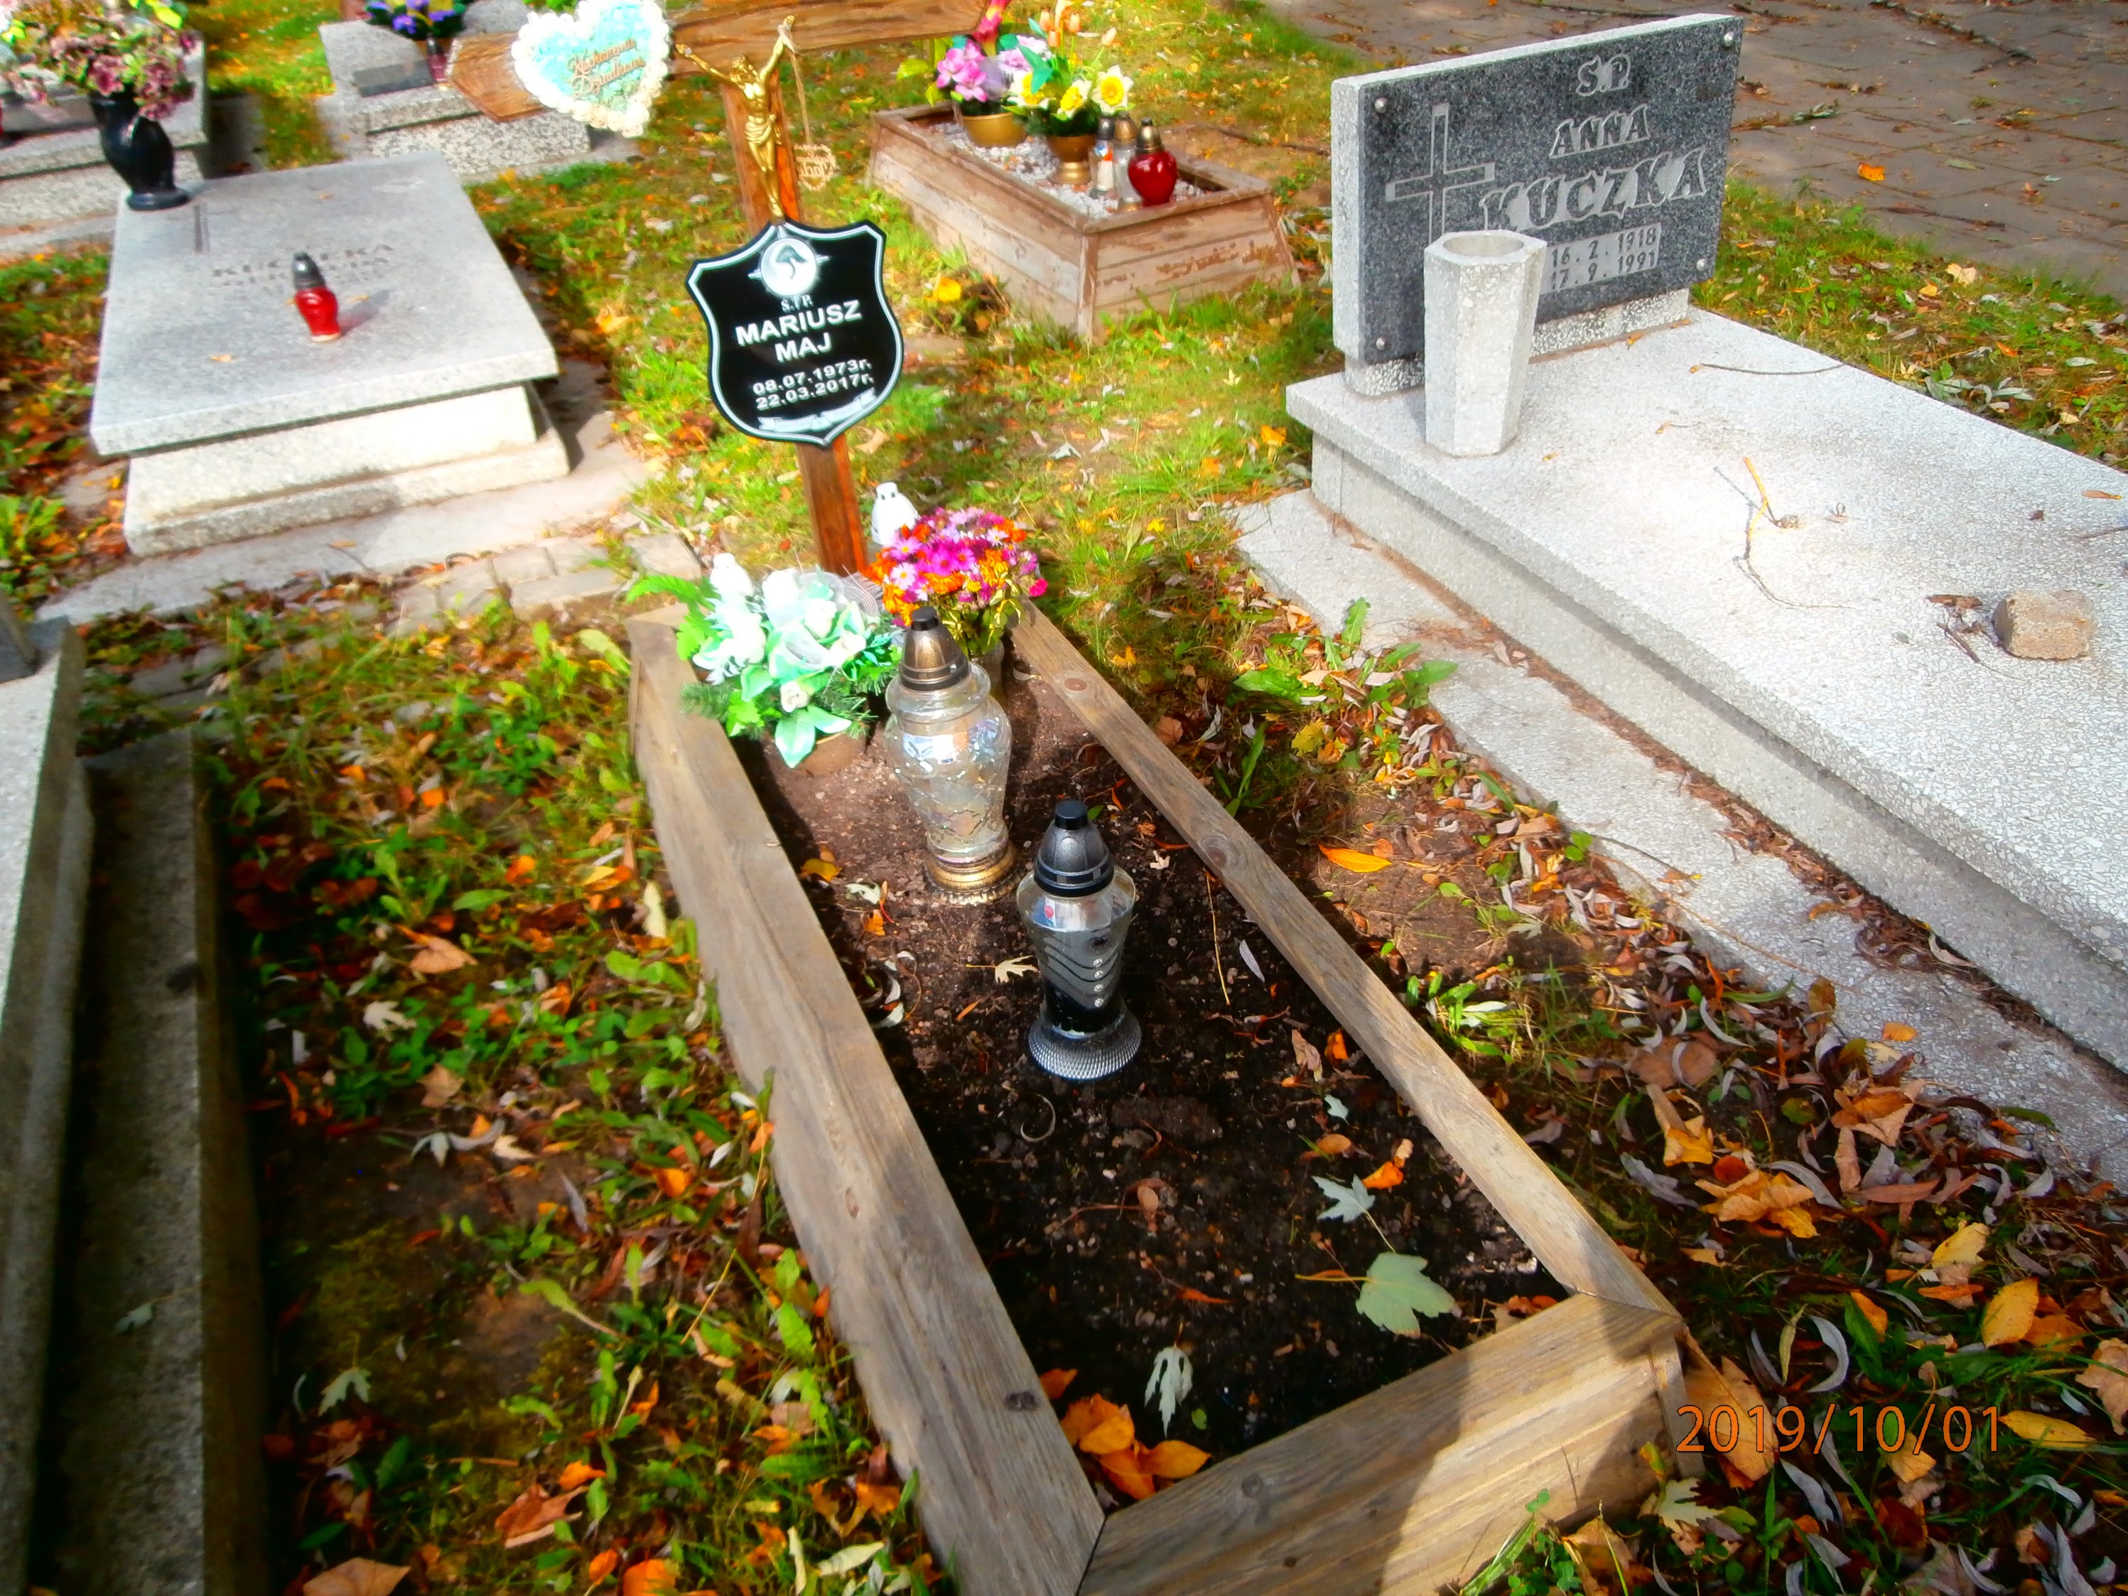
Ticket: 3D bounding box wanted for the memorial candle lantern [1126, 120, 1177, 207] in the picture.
[{"bbox_3d":[0.258,-1.835,4.428,0.139,0.217,0.117,-17,35,-14],"label":"memorial candle lantern"}]

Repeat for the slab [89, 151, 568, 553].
[{"bbox_3d":[-2.250,-1.487,4.669,1.071,0.367,2.264,-17,37,-17],"label":"slab"}]

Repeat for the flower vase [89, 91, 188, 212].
[{"bbox_3d":[-3.081,-2.156,5.101,0.219,0.342,0.209,-18,36,-16],"label":"flower vase"}]

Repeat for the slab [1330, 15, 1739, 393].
[{"bbox_3d":[0.962,-1.213,3.158,0.846,0.595,0.115,-16,35,-13],"label":"slab"}]

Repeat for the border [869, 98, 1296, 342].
[{"bbox_3d":[-0.056,-1.989,5.068,0.632,0.293,2.213,-17,35,-14],"label":"border"}]

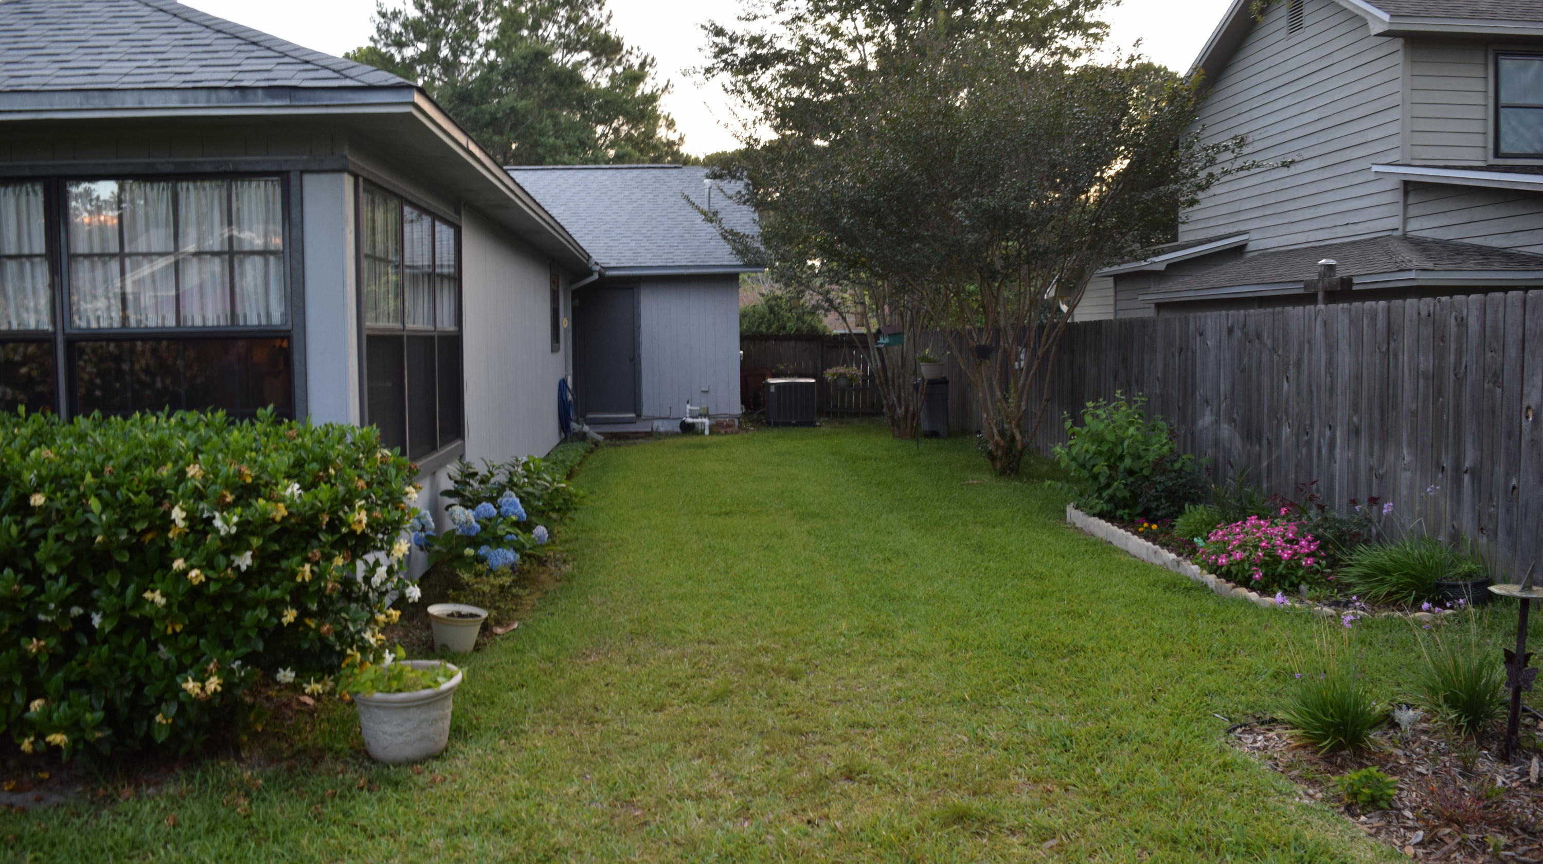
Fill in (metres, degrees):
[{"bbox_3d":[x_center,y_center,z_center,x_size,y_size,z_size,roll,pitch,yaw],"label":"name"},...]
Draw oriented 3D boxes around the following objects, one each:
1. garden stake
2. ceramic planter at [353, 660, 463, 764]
[{"bbox_3d":[2.797,0.844,4.320,0.220,0.710,0.210,2,4,0],"label":"garden stake"},{"bbox_3d":[-1.393,1.080,4.450,0.405,0.285,0.405,-5,5,0],"label":"ceramic planter"}]

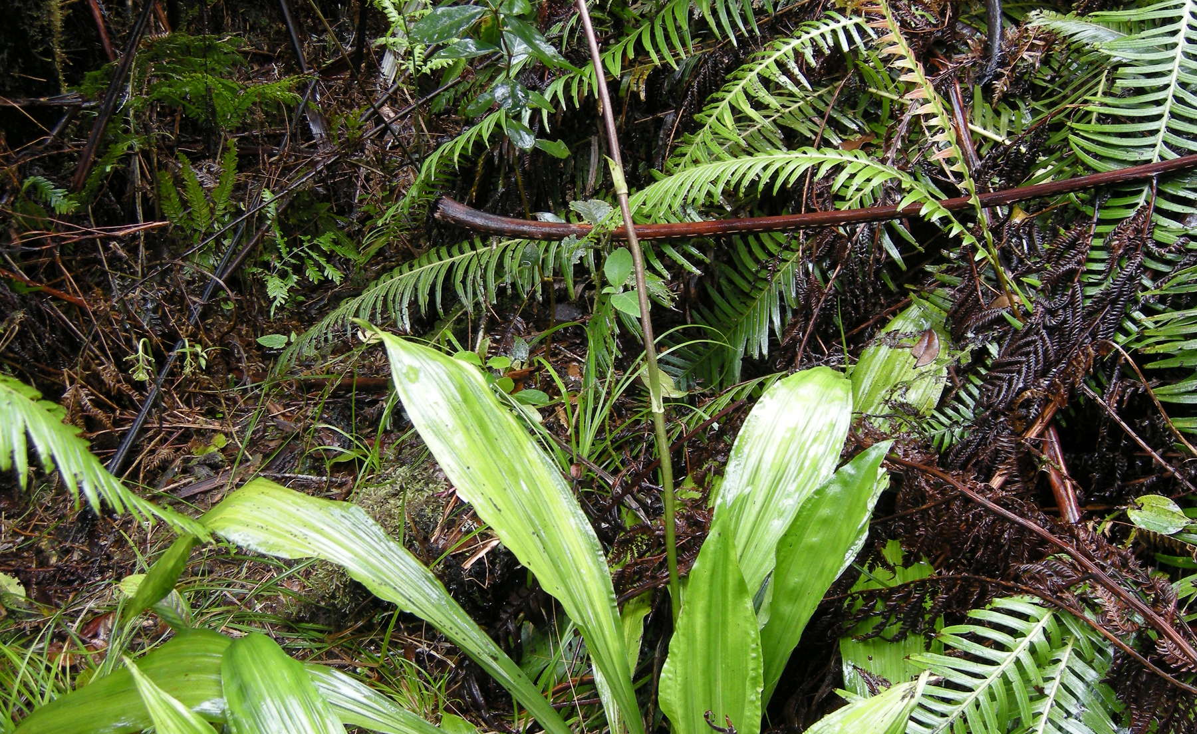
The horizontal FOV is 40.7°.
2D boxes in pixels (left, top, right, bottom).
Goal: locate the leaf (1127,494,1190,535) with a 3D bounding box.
[{"bbox_3d":[0.499,0.132,1.440,0.055,0.012,0.038,13,56,21],"label":"leaf"}]

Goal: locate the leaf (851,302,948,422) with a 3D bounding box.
[{"bbox_3d":[0.298,0.002,1.575,0.090,0.030,0.177,13,58,17],"label":"leaf"}]

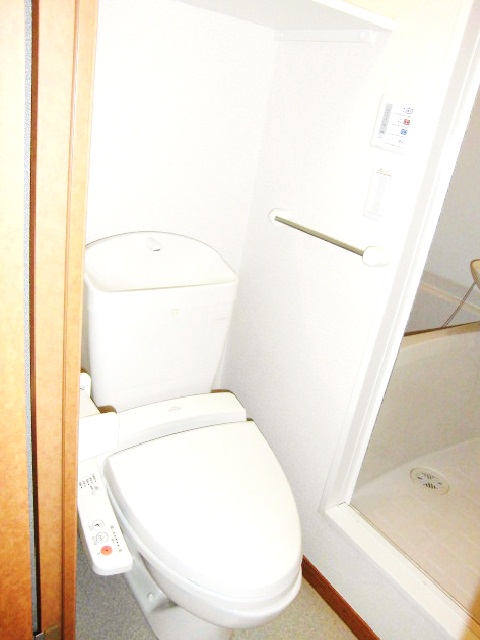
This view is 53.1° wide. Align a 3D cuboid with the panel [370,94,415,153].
[{"bbox_3d":[0.359,-0.448,1.102,0.019,0.114,0.103,-7,27,-35],"label":"panel"}]

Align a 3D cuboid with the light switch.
[{"bbox_3d":[0.338,-0.301,1.162,0.012,0.115,0.064,-7,27,-35],"label":"light switch"}]

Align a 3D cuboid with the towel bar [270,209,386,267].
[{"bbox_3d":[0.220,-0.229,1.299,0.060,0.052,0.422,-7,27,-35],"label":"towel bar"}]

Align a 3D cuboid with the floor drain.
[{"bbox_3d":[0.697,0.593,1.766,0.145,0.015,0.145,-7,27,-35],"label":"floor drain"}]

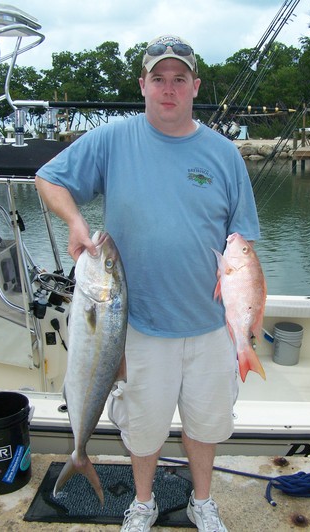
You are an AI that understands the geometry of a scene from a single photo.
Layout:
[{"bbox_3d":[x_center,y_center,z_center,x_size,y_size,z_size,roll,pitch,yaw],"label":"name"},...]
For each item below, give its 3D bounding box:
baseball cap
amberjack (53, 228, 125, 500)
[{"bbox_3d":[0.045,-0.655,1.823,0.177,0.138,0.256,0,13,1],"label":"baseball cap"},{"bbox_3d":[-0.205,0.338,1.945,0.187,0.955,0.133,6,13,-1],"label":"amberjack"}]

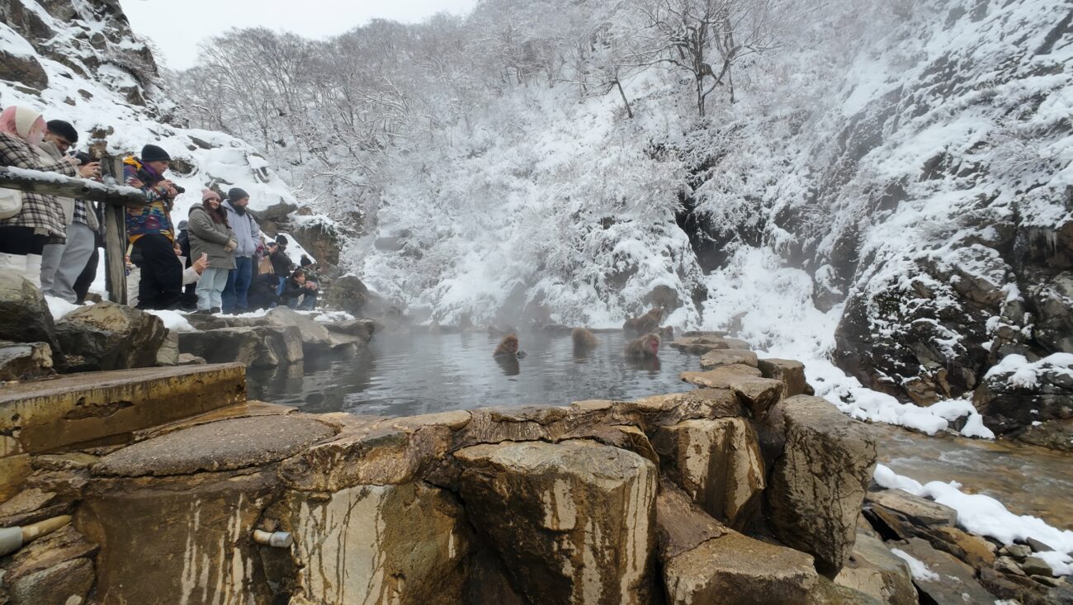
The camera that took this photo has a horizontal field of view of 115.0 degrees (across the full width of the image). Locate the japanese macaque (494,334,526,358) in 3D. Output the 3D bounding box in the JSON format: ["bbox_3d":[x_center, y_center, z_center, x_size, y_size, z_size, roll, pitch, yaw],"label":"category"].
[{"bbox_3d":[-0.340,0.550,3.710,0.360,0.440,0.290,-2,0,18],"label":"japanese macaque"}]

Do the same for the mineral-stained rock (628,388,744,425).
[{"bbox_3d":[0.725,0.490,1.640,0.530,0.130,0.280,0,1,-15],"label":"mineral-stained rock"}]

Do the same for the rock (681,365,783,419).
[{"bbox_3d":[1.210,0.520,2.130,0.500,0.180,0.620,0,1,27],"label":"rock"}]

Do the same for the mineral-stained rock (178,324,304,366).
[{"bbox_3d":[-2.680,0.400,3.220,0.920,0.380,0.600,0,1,-6],"label":"mineral-stained rock"}]

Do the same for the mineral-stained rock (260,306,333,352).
[{"bbox_3d":[-3.300,0.375,4.700,0.650,0.580,0.850,-2,0,0],"label":"mineral-stained rock"}]

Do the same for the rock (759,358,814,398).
[{"bbox_3d":[1.880,0.600,2.600,0.370,0.320,0.340,-2,0,-12],"label":"rock"}]

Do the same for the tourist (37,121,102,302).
[{"bbox_3d":[-4.300,-0.830,3.150,0.580,1.700,0.560,-2,0,-6],"label":"tourist"}]

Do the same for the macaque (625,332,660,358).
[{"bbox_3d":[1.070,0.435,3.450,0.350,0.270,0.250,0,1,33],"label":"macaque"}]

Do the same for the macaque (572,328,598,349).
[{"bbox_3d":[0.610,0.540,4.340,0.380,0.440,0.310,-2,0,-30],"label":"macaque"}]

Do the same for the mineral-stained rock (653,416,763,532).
[{"bbox_3d":[0.775,0.750,1.570,0.400,0.410,0.340,0,1,-9],"label":"mineral-stained rock"}]

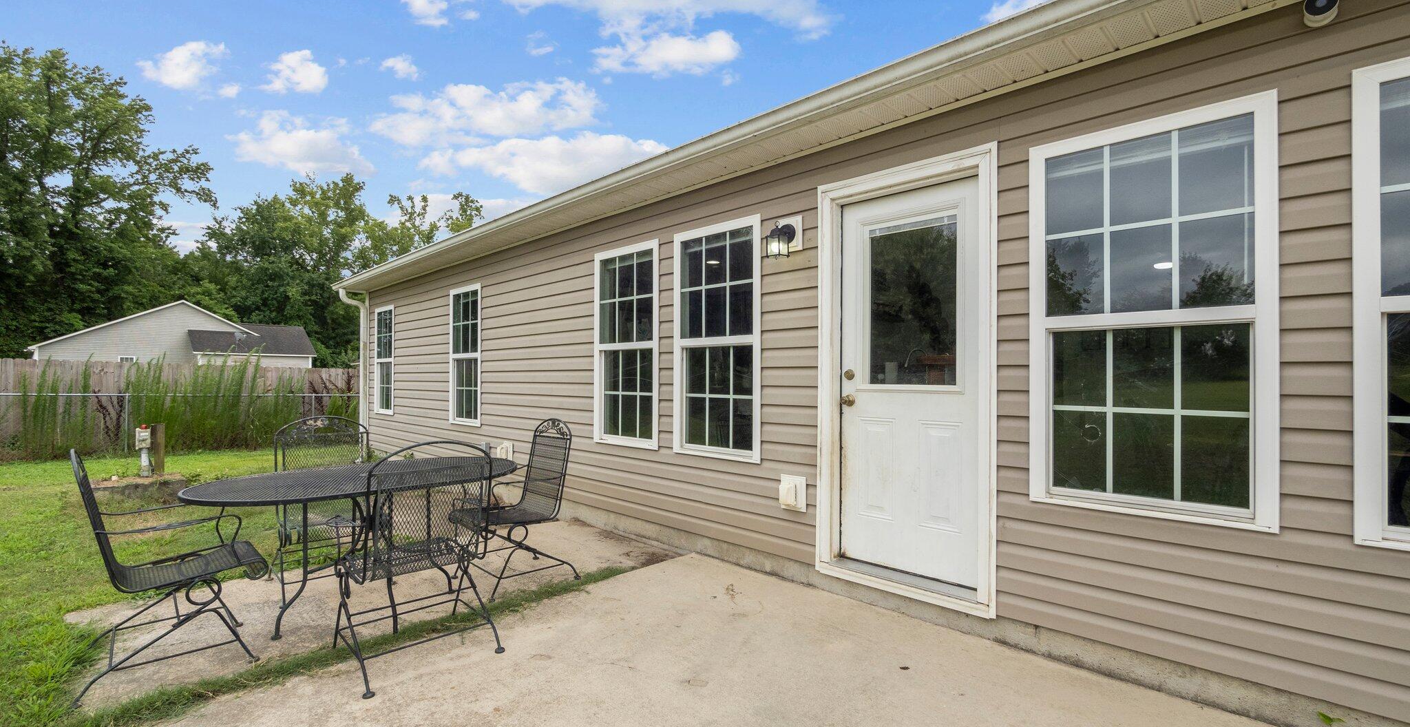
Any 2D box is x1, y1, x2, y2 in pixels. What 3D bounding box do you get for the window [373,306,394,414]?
[{"bbox_3d":[-4.675,-0.036,8.342,0.775,1.555,0.060,-1,-1,43],"label":"window"}]

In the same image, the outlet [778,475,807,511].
[{"bbox_3d":[0.511,0.774,3.373,0.177,0.207,0.080,-1,-1,43],"label":"outlet"}]

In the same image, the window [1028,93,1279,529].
[{"bbox_3d":[1.735,-0.181,2.275,0.775,1.555,0.060,-1,-1,43],"label":"window"}]

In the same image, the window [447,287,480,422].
[{"bbox_3d":[-2.706,-0.082,6.457,0.775,1.555,0.060,-1,-1,43],"label":"window"}]

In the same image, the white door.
[{"bbox_3d":[1.077,0.098,3.010,0.800,2.020,0.055,-1,-1,43],"label":"white door"}]

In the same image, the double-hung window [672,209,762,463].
[{"bbox_3d":[0.073,-0.144,3.850,0.775,1.555,0.060,-1,-1,43],"label":"double-hung window"}]

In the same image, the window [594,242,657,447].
[{"bbox_3d":[-0.621,-0.133,4.490,0.775,1.555,0.060,-1,-1,43],"label":"window"}]

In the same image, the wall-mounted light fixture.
[{"bbox_3d":[0.451,-0.739,3.364,0.180,0.265,0.190,-1,-1,43],"label":"wall-mounted light fixture"}]

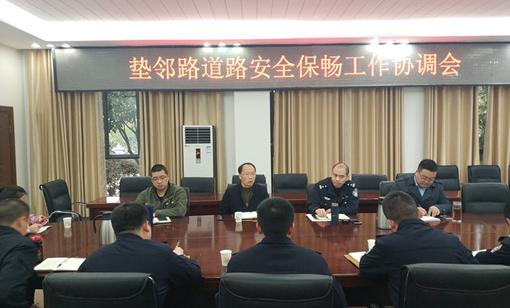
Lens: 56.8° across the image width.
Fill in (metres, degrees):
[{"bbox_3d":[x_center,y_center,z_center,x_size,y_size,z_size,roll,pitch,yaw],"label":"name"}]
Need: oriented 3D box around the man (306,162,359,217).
[{"bbox_3d":[0.769,0.698,4.695,0.560,1.250,0.750,0,3,11],"label":"man"}]

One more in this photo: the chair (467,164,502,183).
[{"bbox_3d":[3.189,0.682,6.468,0.560,1.020,0.620,-1,3,3],"label":"chair"}]

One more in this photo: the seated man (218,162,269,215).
[{"bbox_3d":[-0.111,0.699,4.550,0.520,1.240,0.760,-1,3,-3],"label":"seated man"}]

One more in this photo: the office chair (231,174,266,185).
[{"bbox_3d":[-0.063,0.758,5.759,0.570,0.980,0.610,-1,3,0],"label":"office chair"}]

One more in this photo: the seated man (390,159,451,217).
[{"bbox_3d":[1.619,0.688,4.675,0.600,1.250,0.750,0,3,9],"label":"seated man"}]

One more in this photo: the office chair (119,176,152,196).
[{"bbox_3d":[-1.463,0.780,5.719,0.570,0.980,0.610,-1,3,-3],"label":"office chair"}]

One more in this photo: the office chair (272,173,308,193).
[{"bbox_3d":[0.466,0.750,5.769,0.570,0.980,0.610,-1,3,0],"label":"office chair"}]

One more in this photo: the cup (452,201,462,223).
[{"bbox_3d":[1.726,0.486,4.015,0.070,0.165,0.070,-1,3,0],"label":"cup"}]

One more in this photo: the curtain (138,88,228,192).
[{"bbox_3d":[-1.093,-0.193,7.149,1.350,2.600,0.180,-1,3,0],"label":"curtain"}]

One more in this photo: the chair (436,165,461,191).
[{"bbox_3d":[2.561,0.688,6.169,0.570,1.000,0.610,-1,3,0],"label":"chair"}]

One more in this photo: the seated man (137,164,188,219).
[{"bbox_3d":[-0.887,0.712,4.520,0.530,1.240,0.760,0,3,8],"label":"seated man"}]

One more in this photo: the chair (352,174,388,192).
[{"bbox_3d":[1.429,0.741,5.690,0.570,0.980,0.610,-1,3,5],"label":"chair"}]

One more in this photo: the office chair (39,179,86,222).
[{"bbox_3d":[-2.120,0.817,5.200,0.600,1.020,0.570,0,3,12],"label":"office chair"}]

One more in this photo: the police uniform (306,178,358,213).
[{"bbox_3d":[0.766,0.500,4.654,0.550,0.600,0.460,0,3,11],"label":"police uniform"}]

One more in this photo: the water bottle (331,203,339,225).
[{"bbox_3d":[0.673,0.507,3.994,0.067,0.185,0.067,-1,3,0],"label":"water bottle"}]

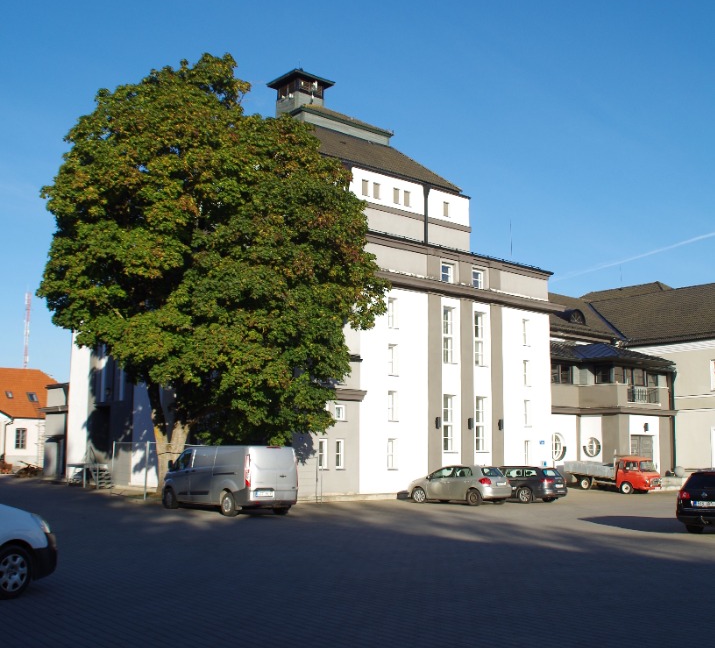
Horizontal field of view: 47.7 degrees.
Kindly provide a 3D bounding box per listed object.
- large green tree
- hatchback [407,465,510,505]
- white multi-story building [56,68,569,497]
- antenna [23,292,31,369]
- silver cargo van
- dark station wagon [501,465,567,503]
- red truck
[{"bbox_3d":[-5.572,-2.123,31.301,13.400,17.700,12.300,1,-9,0],"label":"large green tree"},{"bbox_3d":[3.936,6.241,31.521,4.220,1.500,1.770,-8,-13,44],"label":"hatchback"},{"bbox_3d":[-3.533,-2.780,45.576,16.900,23.500,23.000,8,-11,-38],"label":"white multi-story building"},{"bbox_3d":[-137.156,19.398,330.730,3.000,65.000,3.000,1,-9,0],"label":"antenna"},{"bbox_3d":[-4.197,4.924,25.536,2.030,2.020,5.300,9,-12,-41],"label":"silver cargo van"},{"bbox_3d":[6.660,6.729,34.386,1.820,1.500,4.700,8,-12,-40],"label":"dark station wagon"},{"bbox_3d":[13.098,7.699,41.333,1.860,1.920,4.650,8,-12,-40],"label":"red truck"}]

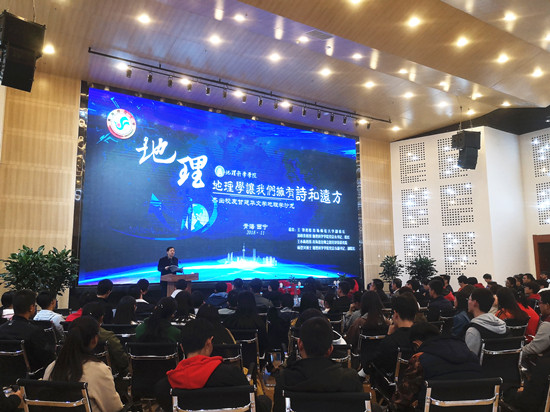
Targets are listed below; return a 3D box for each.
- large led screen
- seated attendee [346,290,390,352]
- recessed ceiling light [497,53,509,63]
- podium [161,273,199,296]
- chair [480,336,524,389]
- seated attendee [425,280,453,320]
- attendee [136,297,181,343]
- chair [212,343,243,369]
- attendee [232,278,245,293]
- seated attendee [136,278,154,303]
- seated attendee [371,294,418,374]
[{"bbox_3d":[-0.870,-0.260,13.062,9.130,5.000,0.150,4,-9,-31],"label":"large led screen"},{"bbox_3d":[1.057,1.666,5.217,0.520,1.290,0.750,3,-8,-22],"label":"seated attendee"},{"bbox_3d":[5.465,-3.585,10.304,0.200,0.080,0.200,4,-9,-31],"label":"recessed ceiling light"},{"bbox_3d":[-2.138,2.091,9.537,0.780,1.150,0.520,4,-9,-31],"label":"podium"},{"bbox_3d":[2.145,1.754,4.352,0.540,0.880,0.580,2,-8,-16],"label":"chair"},{"bbox_3d":[2.482,1.854,6.884,0.520,1.340,0.750,4,-8,-27],"label":"seated attendee"},{"bbox_3d":[-1.125,1.554,4.281,0.500,1.290,0.750,0,-8,-2],"label":"attendee"},{"bbox_3d":[-0.588,1.720,4.069,0.540,0.880,0.580,0,-8,-4],"label":"chair"},{"bbox_3d":[-0.739,2.092,8.451,0.500,1.310,0.750,1,-8,-10],"label":"attendee"},{"bbox_3d":[-2.020,1.876,6.804,0.500,1.320,0.750,0,-8,-2],"label":"seated attendee"},{"bbox_3d":[1.024,1.483,4.020,0.550,1.340,0.780,3,-8,-22],"label":"seated attendee"}]

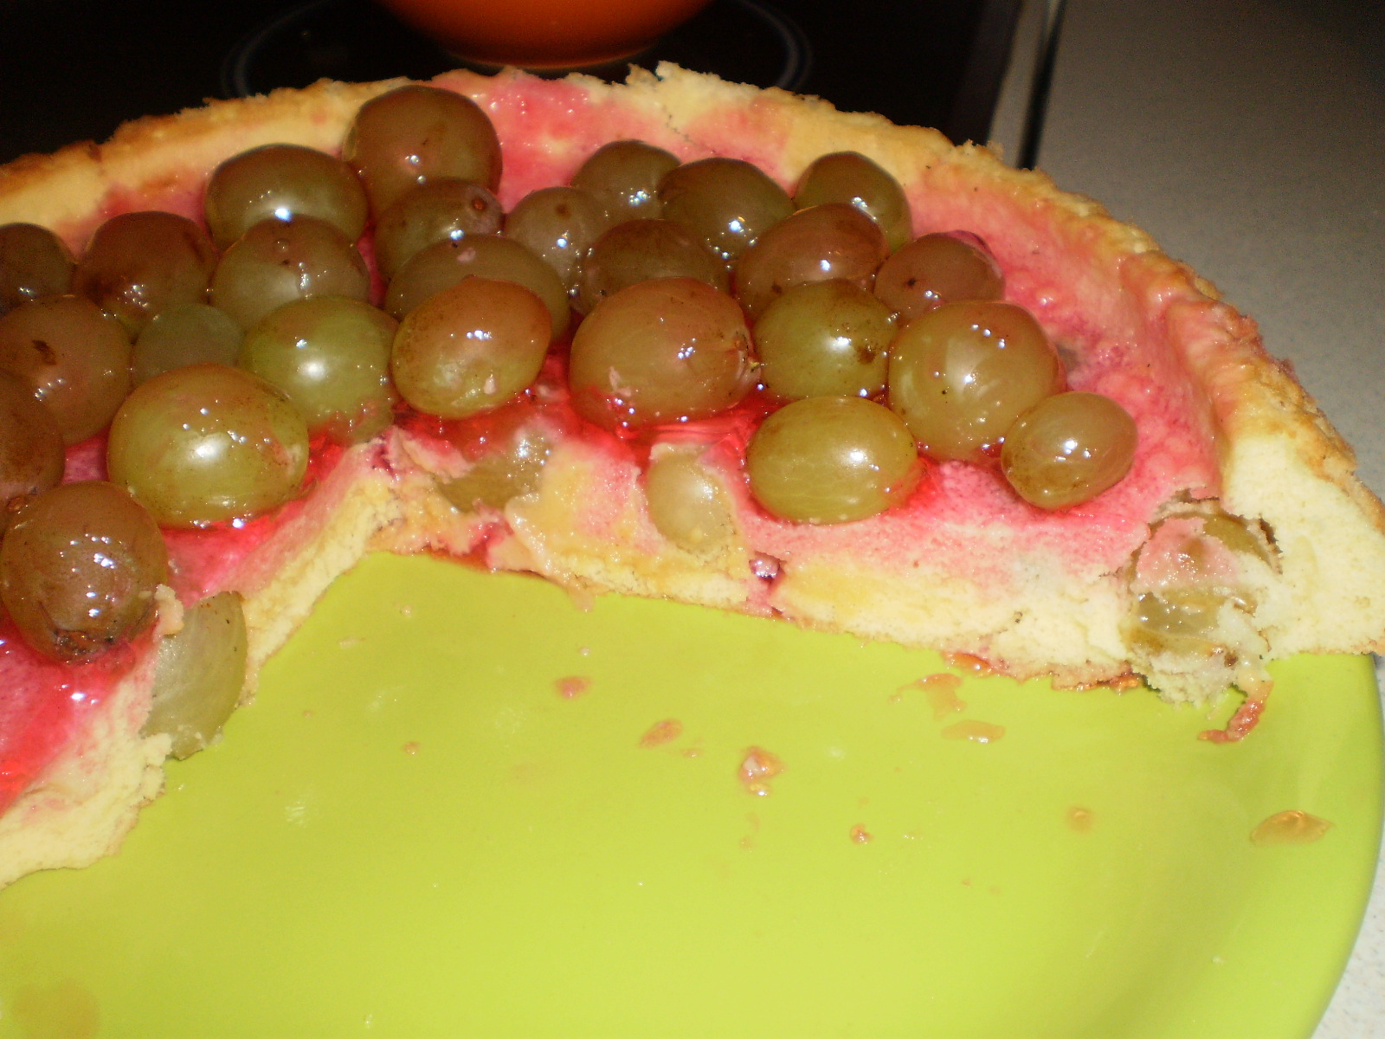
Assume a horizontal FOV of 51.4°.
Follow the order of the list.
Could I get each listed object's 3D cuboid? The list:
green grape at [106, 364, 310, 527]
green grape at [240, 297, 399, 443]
[{"bbox_3d":[-0.064,-0.010,0.191,0.025,0.021,0.021,6,40,6],"label":"green grape"},{"bbox_3d":[-0.056,-0.023,0.215,0.024,0.021,0.023,0,39,0],"label":"green grape"}]

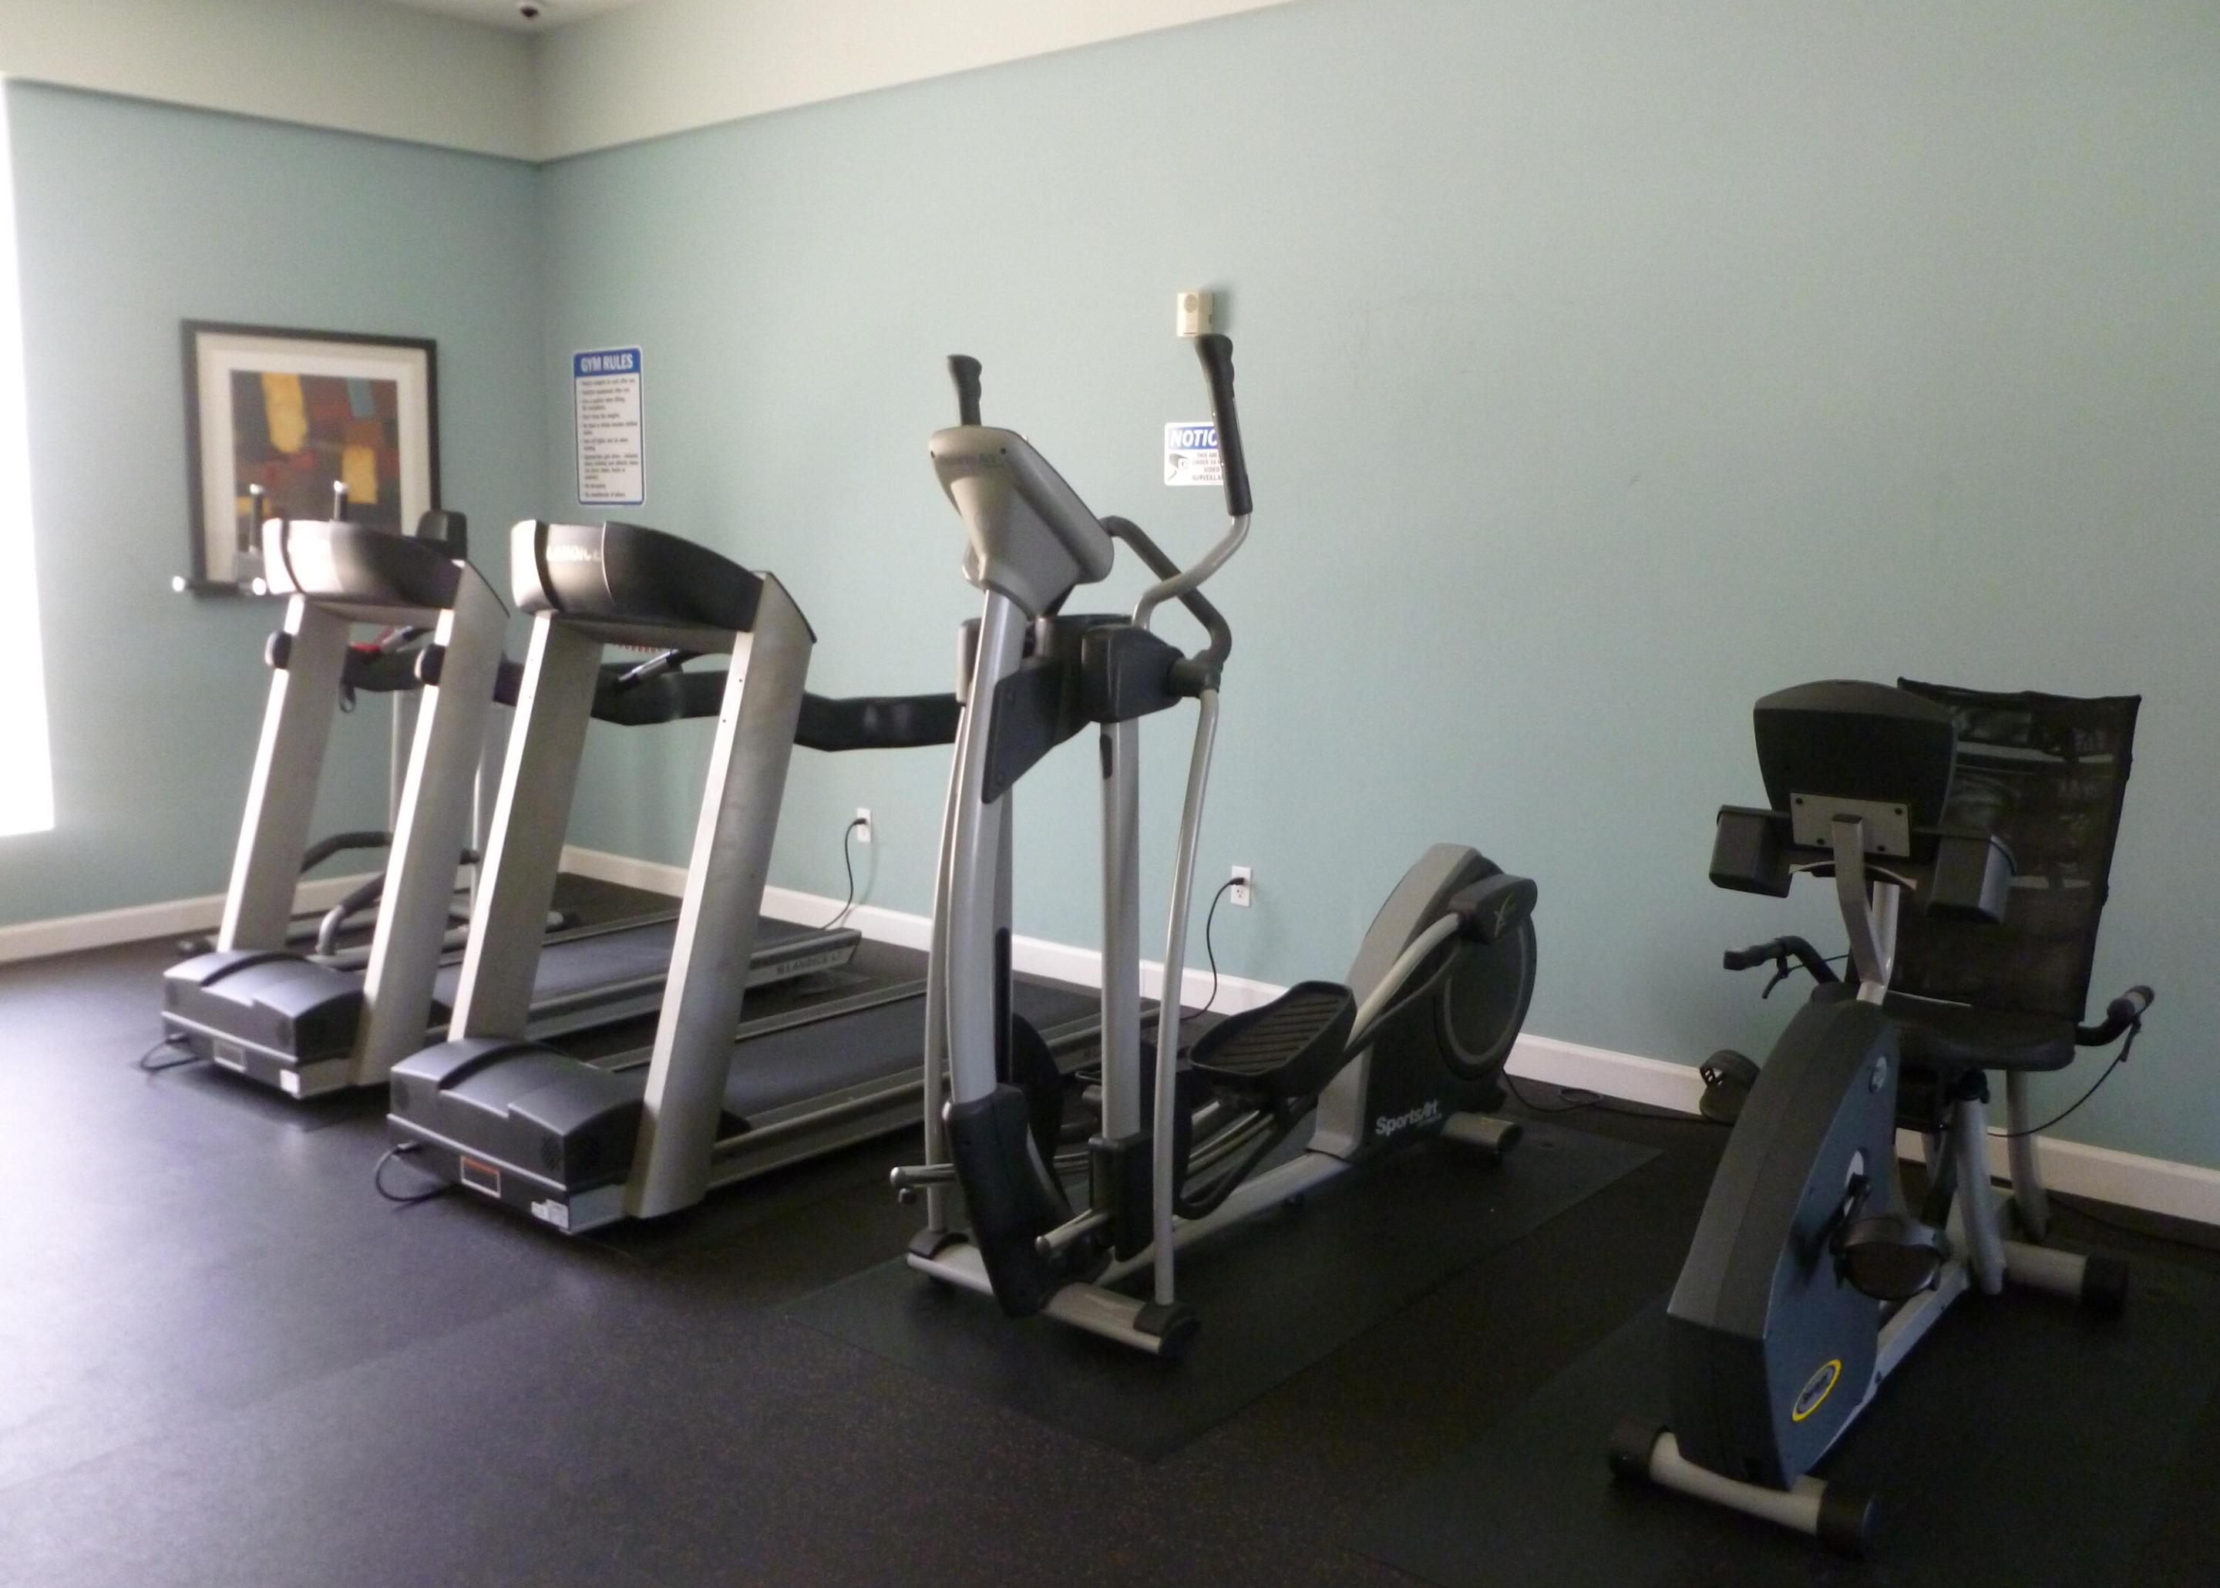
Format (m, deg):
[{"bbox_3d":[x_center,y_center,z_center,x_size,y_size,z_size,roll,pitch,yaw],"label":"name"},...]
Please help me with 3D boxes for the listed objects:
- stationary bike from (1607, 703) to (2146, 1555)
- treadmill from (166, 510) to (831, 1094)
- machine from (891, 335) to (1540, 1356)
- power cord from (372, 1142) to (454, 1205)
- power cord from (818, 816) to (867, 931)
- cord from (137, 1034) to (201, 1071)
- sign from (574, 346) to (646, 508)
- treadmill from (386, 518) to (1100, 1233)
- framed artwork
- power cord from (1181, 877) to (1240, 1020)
[{"bbox_3d":[1.360,0.381,3.039,0.665,1.219,1.521,7,10,38],"label":"stationary bike"},{"bbox_3d":[-1.662,-0.069,5.235,0.826,1.440,1.909,7,10,38],"label":"treadmill"},{"bbox_3d":[0.342,0.004,3.767,0.685,1.742,1.954,6,10,36],"label":"machine"},{"bbox_3d":[-1.511,0.803,3.873,0.131,0.101,0.131,7,11,39],"label":"power cord"},{"bbox_3d":[-0.942,0.293,6.255,0.151,0.413,0.151,7,11,39],"label":"power cord"},{"bbox_3d":[-2.465,0.671,4.748,0.151,0.101,0.131,7,11,39],"label":"cord"},{"bbox_3d":[-1.944,-1.415,6.975,0.453,0.609,0.010,7,11,39],"label":"sign"},{"bbox_3d":[-0.713,0.060,4.387,0.826,1.440,1.909,7,11,40],"label":"treadmill"},{"bbox_3d":[-2.852,-1.195,6.495,0.035,0.937,0.937,7,11,39],"label":"framed artwork"},{"bbox_3d":[0.293,0.457,5.249,0.121,0.413,0.151,7,11,39],"label":"power cord"}]

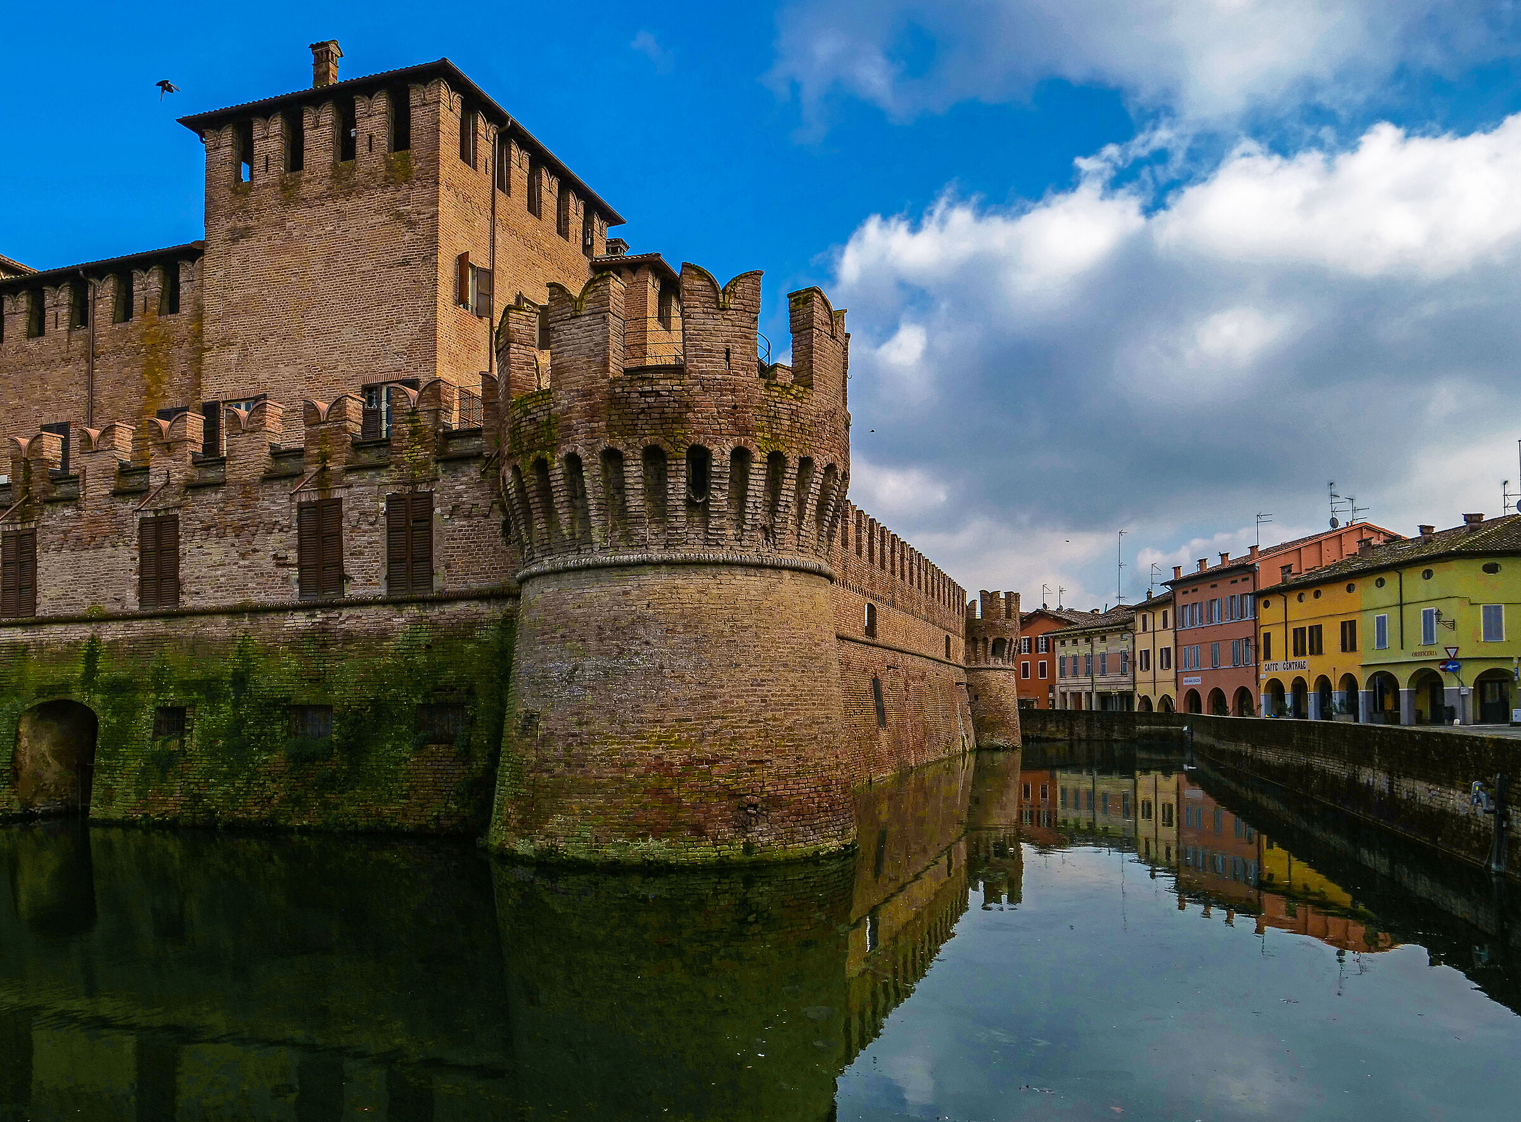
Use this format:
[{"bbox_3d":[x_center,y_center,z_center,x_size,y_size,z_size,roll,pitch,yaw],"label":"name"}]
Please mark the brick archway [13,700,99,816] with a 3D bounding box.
[{"bbox_3d":[-16.150,4.550,24.700,2.500,2.700,1.000,-2,-6,18],"label":"brick archway"}]

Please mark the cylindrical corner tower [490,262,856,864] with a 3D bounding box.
[{"bbox_3d":[-1.460,0.360,18.350,6.200,8.800,6.200,0,-6,0],"label":"cylindrical corner tower"}]

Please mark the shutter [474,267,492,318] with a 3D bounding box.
[{"bbox_3d":[-7.770,-7.530,29.690,0.430,1.420,0.050,3,-7,-28],"label":"shutter"}]

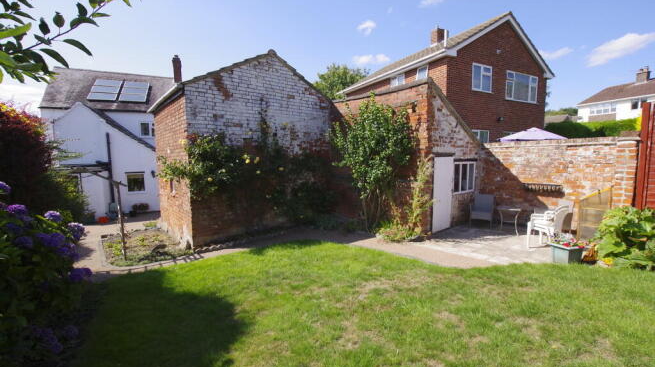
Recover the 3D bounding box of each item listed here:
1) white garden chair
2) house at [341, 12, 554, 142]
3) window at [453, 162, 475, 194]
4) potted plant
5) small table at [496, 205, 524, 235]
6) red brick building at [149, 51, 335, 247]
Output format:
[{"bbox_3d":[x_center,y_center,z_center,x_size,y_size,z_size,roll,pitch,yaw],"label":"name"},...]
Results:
[{"bbox_3d":[4.358,0.829,5.292,0.560,0.900,0.600,-4,6,-38],"label":"white garden chair"},{"bbox_3d":[5.623,-3.854,14.727,7.400,7.200,7.800,-3,5,-28],"label":"house"},{"bbox_3d":[3.593,-0.159,7.202,1.200,0.800,0.090,-4,6,-40],"label":"window"},{"bbox_3d":[4.232,1.094,4.765,0.450,0.450,0.400,-2,5,-23],"label":"potted plant"},{"bbox_3d":[4.375,0.891,6.521,0.570,0.570,0.570,-4,6,-40],"label":"small table"},{"bbox_3d":[-2.715,-1.097,8.683,4.300,4.700,4.300,-4,6,-40],"label":"red brick building"}]

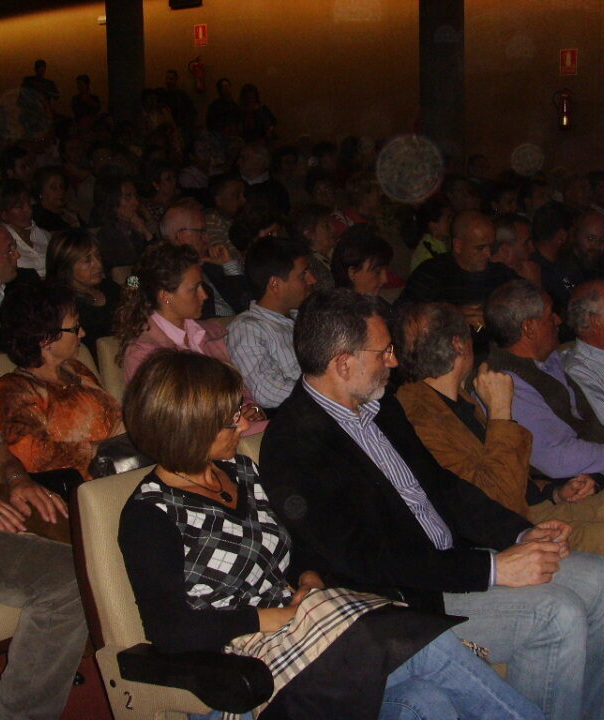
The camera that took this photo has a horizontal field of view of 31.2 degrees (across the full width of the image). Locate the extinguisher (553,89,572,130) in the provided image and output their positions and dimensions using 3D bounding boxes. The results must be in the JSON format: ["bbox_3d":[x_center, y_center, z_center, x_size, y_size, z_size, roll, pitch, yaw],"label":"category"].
[{"bbox_3d":[3.022,-2.895,12.500,0.210,0.490,0.180,4,10,30],"label":"extinguisher"}]

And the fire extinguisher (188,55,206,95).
[{"bbox_3d":[-1.423,-3.900,14.800,0.210,0.510,0.180,4,10,30],"label":"fire extinguisher"}]

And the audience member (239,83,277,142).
[{"bbox_3d":[-0.575,-2.679,13.820,0.480,1.640,0.320,-7,10,-37],"label":"audience member"}]

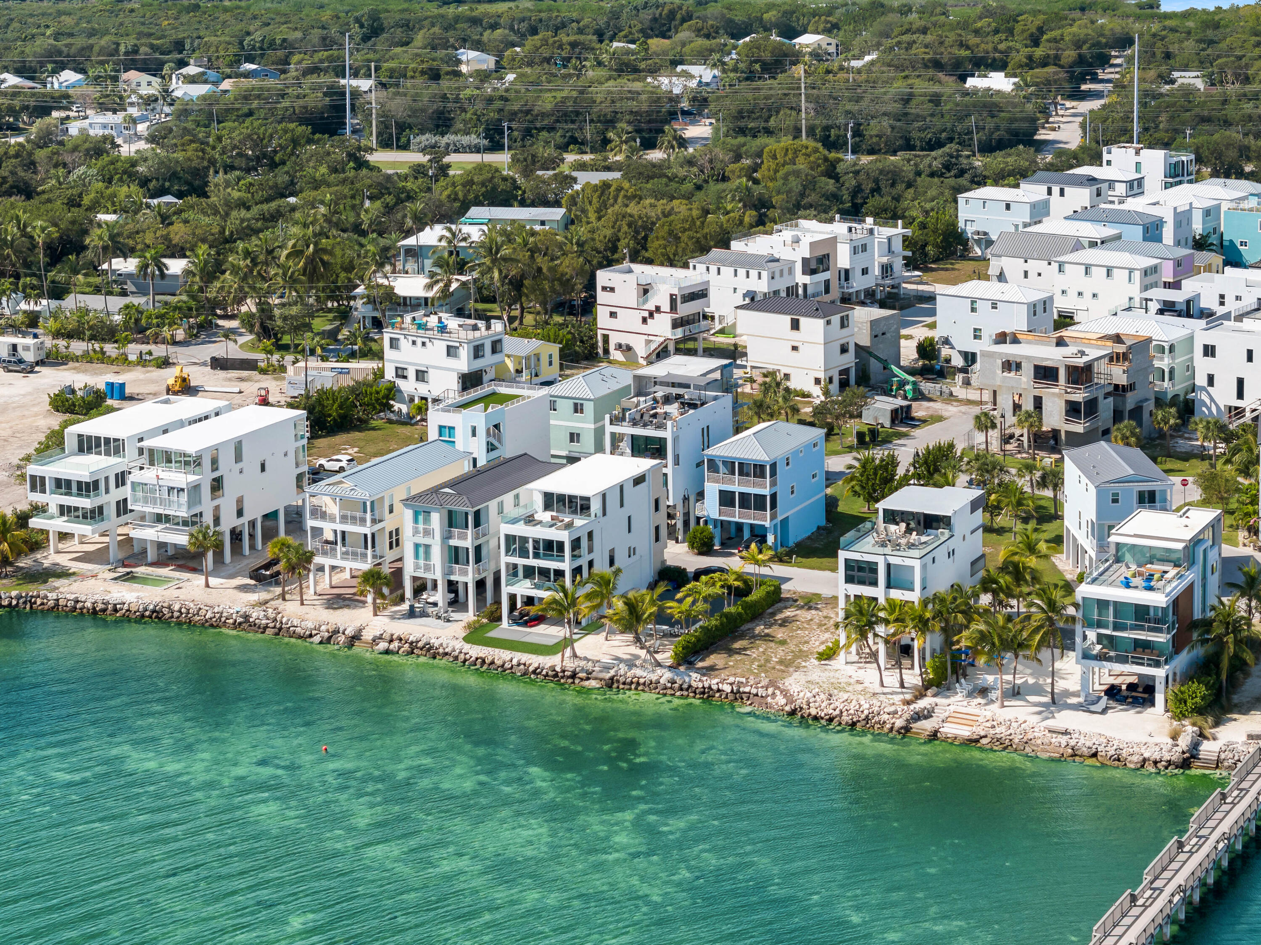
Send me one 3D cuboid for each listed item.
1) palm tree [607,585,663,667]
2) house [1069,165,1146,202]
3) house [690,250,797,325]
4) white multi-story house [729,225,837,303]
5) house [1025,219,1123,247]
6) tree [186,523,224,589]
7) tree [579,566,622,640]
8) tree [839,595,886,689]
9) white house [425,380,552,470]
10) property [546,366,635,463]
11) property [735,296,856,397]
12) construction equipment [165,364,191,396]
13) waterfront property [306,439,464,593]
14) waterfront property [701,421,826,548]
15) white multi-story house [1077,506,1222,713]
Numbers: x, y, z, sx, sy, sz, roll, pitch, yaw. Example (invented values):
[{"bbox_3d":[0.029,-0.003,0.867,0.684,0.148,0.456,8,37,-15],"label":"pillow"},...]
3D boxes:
[{"bbox_3d":[0.470,13.360,222.050,4.900,6.560,4.700,0,14,0],"label":"palm tree"},{"bbox_3d":[83.538,-48.101,449.050,12.109,11.071,7.457,10,17,36],"label":"house"},{"bbox_3d":[16.009,-25.970,363.156,13.614,10.979,7.415,10,18,36],"label":"house"},{"bbox_3d":[22.559,-29.021,373.478,13.843,11.600,7.180,10,18,36],"label":"white multi-story house"},{"bbox_3d":[65.300,-32.110,381.150,13.660,10.750,6.660,9,17,34],"label":"house"},{"bbox_3d":[-39.320,7.720,234.830,3.460,6.040,3.460,-1,14,0],"label":"tree"},{"bbox_3d":[-2.656,11.555,225.344,4.000,6.820,4.000,-1,14,0],"label":"tree"},{"bbox_3d":[18.660,13.600,204.260,3.730,7.620,3.730,-1,14,0],"label":"tree"},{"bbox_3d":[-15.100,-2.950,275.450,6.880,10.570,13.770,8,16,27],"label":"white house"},{"bbox_3d":[-3.932,-6.145,286.711,7.634,10.700,13.744,6,16,27],"label":"property"},{"bbox_3d":[20.930,-16.490,324.500,13.020,11.330,7.850,9,17,32],"label":"property"},{"bbox_3d":[-57.520,-12.140,324.600,2.500,3.570,5.000,-1,14,-3],"label":"construction equipment"},{"bbox_3d":[-22.918,4.258,246.429,6.952,11.376,19.031,6,16,27],"label":"waterfront property"},{"bbox_3d":[13.645,0.939,257.905,7.284,11.084,13.579,6,16,27],"label":"waterfront property"},{"bbox_3d":[43.178,11.029,211.280,7.210,12.594,16.323,6,16,27],"label":"white multi-story house"}]

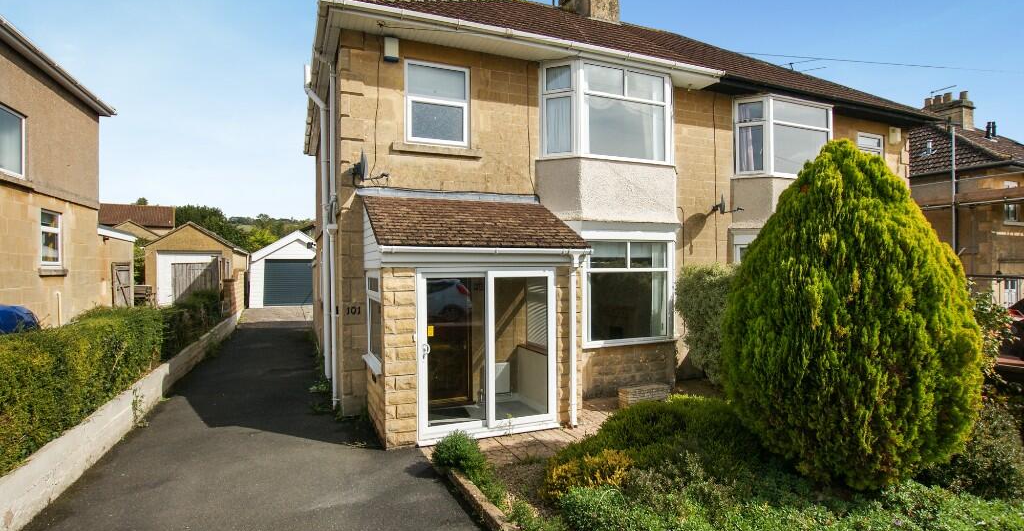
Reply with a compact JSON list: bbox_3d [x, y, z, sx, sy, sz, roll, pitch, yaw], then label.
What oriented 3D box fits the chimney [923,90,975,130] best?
[{"bbox_3d":[19.200,-6.580,20.000,0.950,1.680,1.500,0,0,-23],"label":"chimney"}]

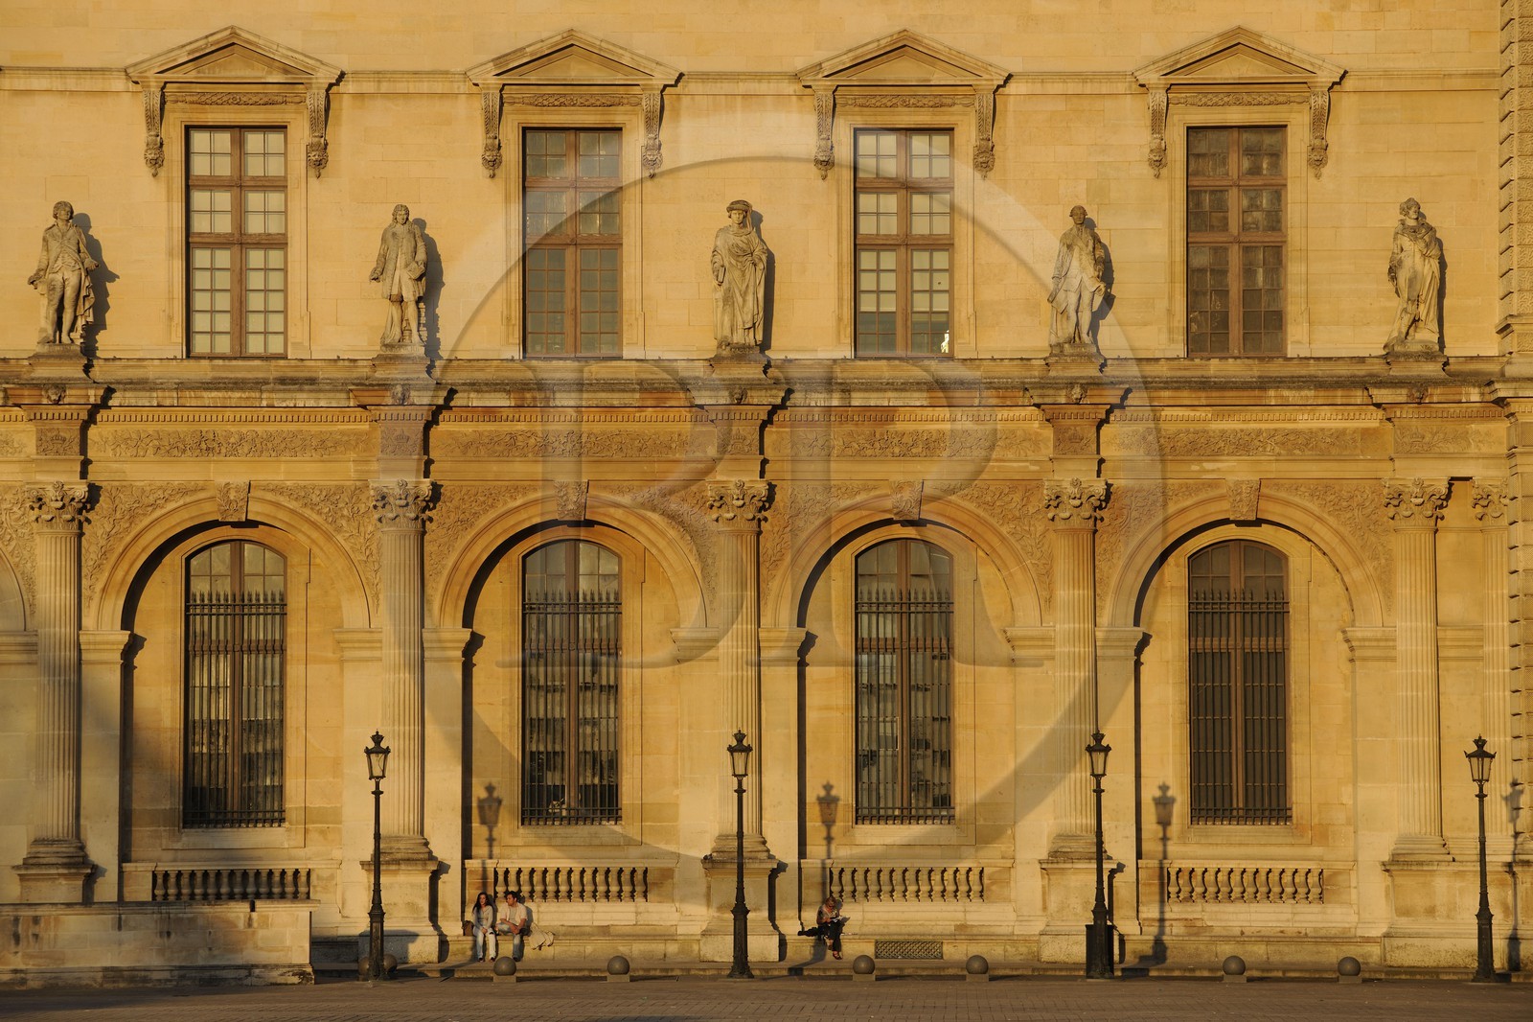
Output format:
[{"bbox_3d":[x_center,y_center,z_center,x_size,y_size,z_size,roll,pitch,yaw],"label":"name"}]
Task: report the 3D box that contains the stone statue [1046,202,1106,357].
[{"bbox_3d":[5.785,-4.300,118.843,1.118,2.817,0.800,0,-3,-3],"label":"stone statue"}]

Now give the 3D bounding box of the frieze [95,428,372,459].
[{"bbox_3d":[-10.035,-1.265,119.423,5.170,0.606,0.150,0,-3,-1],"label":"frieze"}]

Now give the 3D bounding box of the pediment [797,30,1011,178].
[{"bbox_3d":[2.588,-7.612,119.435,3.996,2.791,0.550,0,-3,-3],"label":"pediment"}]

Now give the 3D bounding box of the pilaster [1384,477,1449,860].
[{"bbox_3d":[12.322,2.987,120.927,1.284,7.245,0.500,0,-3,-1],"label":"pilaster"}]

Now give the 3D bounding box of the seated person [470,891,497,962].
[{"bbox_3d":[-5.313,7.824,120.283,0.480,1.328,0.750,0,-3,-1],"label":"seated person"}]

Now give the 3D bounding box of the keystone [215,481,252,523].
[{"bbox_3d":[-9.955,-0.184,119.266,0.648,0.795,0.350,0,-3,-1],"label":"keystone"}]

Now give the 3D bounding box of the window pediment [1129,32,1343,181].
[{"bbox_3d":[8.990,-7.755,121.496,4.061,2.885,0.650,0,-3,-1],"label":"window pediment"}]

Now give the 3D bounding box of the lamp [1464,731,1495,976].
[{"bbox_3d":[12.709,6.173,113.639,0.470,4.393,0.470,3,-4,-41],"label":"lamp"}]

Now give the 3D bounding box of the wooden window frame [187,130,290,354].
[{"bbox_3d":[-10.016,-5.093,120.745,1.934,4.410,0.200,0,-3,-1],"label":"wooden window frame"}]

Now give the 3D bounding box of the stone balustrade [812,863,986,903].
[{"bbox_3d":[2.508,7.011,120.450,3.276,0.745,0.320,0,-3,0],"label":"stone balustrade"}]

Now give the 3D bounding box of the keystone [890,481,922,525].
[{"bbox_3d":[2.650,-0.158,120.257,0.586,0.812,0.400,0,-3,0],"label":"keystone"}]

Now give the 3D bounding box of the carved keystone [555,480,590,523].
[{"bbox_3d":[-3.654,-0.180,120.258,0.654,0.812,0.400,0,-3,0],"label":"carved keystone"}]

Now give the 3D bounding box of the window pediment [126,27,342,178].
[{"bbox_3d":[-10.009,-7.694,120.186,4.079,2.875,0.580,0,-3,-1],"label":"window pediment"}]

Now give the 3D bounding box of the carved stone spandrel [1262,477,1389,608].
[{"bbox_3d":[10.157,0.628,115.461,2.359,2.379,0.200,0,-3,0],"label":"carved stone spandrel"}]

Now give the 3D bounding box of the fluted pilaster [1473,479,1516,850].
[{"bbox_3d":[13.602,2.876,119.371,0.808,6.915,0.280,0,-3,-1],"label":"fluted pilaster"}]

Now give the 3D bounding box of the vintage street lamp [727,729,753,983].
[{"bbox_3d":[-0.459,5.971,111.267,0.439,4.343,0.440,0,-3,-3],"label":"vintage street lamp"}]

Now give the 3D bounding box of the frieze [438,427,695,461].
[{"bbox_3d":[-3.885,-1.264,120.412,4.856,0.632,0.180,0,-3,0],"label":"frieze"}]

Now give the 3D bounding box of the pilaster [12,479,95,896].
[{"bbox_3d":[-13.258,3.585,118.795,1.449,8.238,0.700,0,-3,-1],"label":"pilaster"}]

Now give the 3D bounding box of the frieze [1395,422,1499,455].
[{"bbox_3d":[12.696,-1.354,119.376,1.997,0.606,0.150,0,-3,-1],"label":"frieze"}]

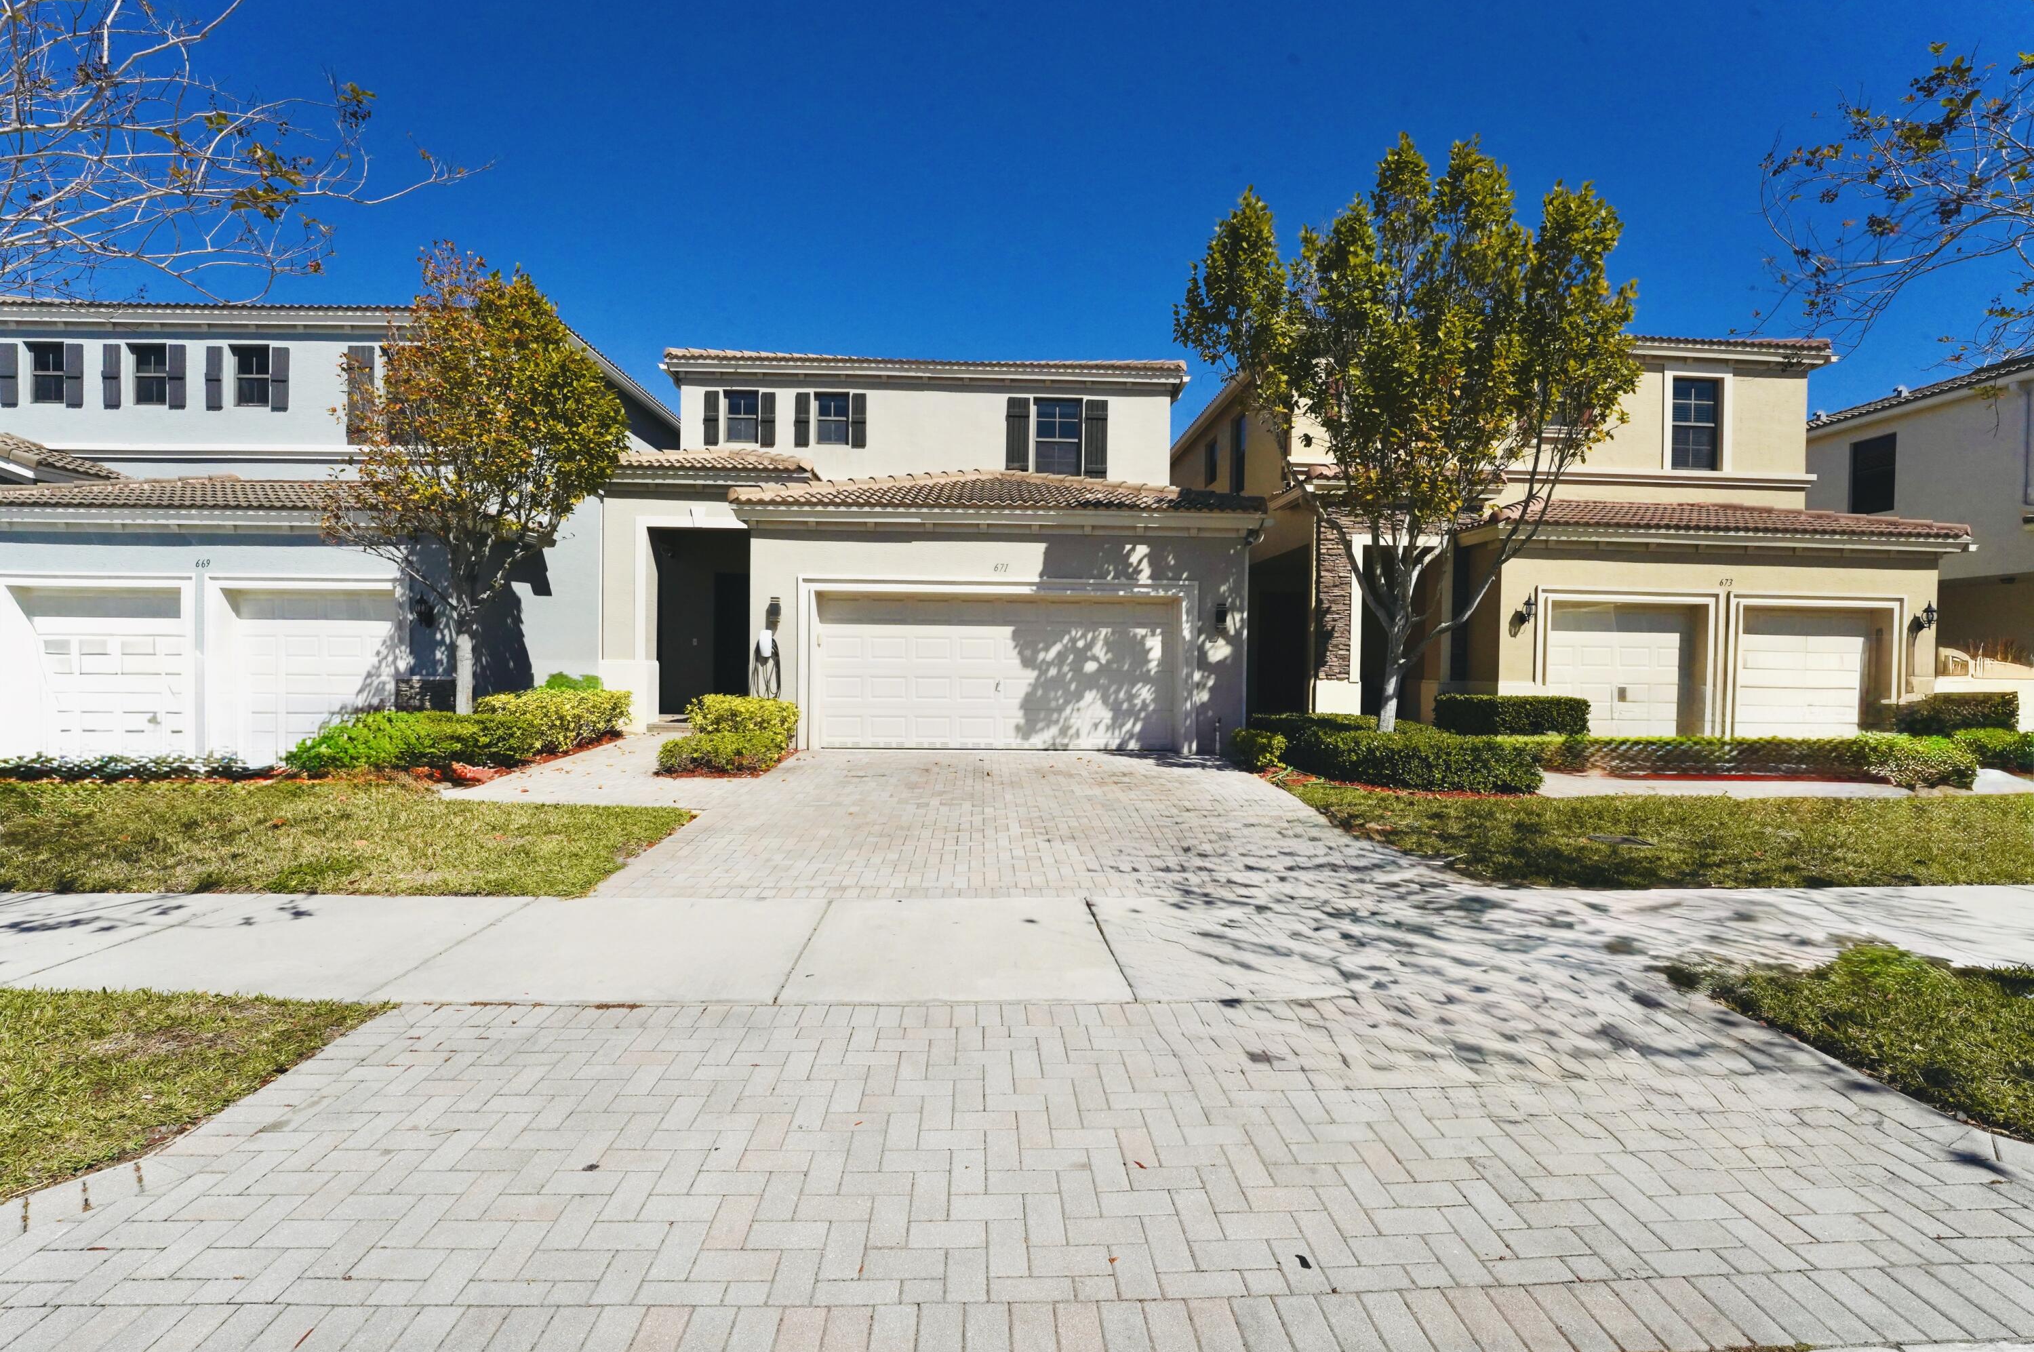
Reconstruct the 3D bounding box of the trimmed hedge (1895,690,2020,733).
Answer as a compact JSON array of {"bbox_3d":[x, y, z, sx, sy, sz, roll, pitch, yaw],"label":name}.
[{"bbox_3d":[12.939,0.777,10.963,1.200,0.930,0.650,1,1,-4],"label":"trimmed hedge"}]

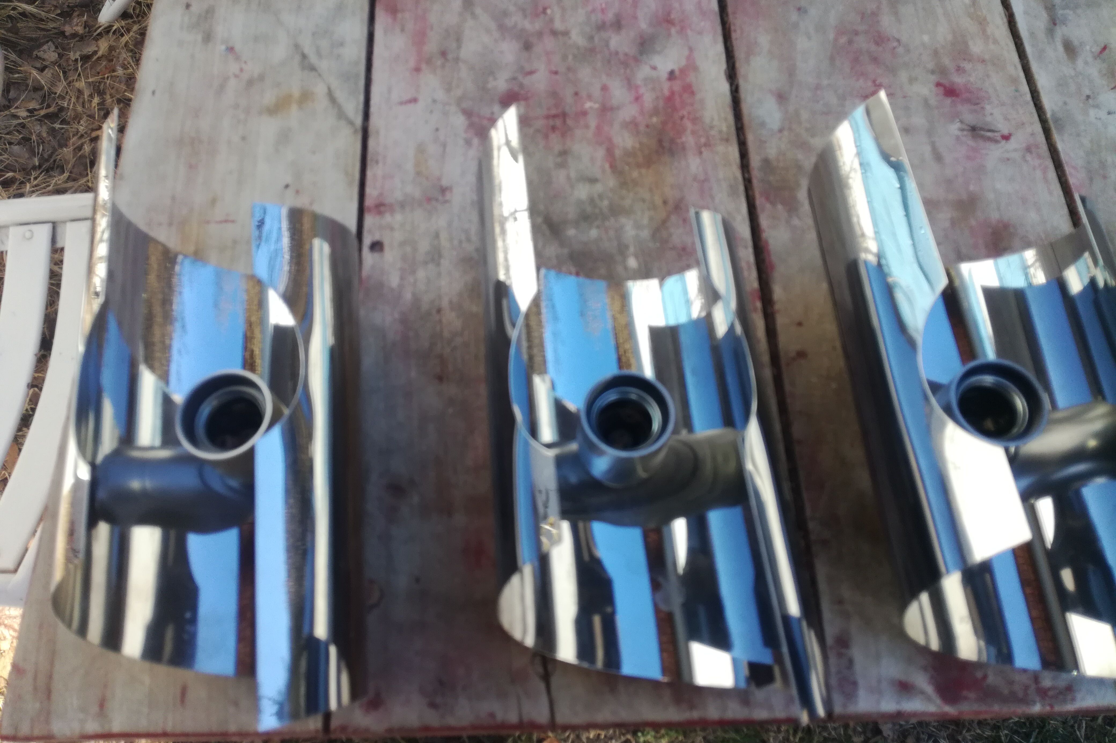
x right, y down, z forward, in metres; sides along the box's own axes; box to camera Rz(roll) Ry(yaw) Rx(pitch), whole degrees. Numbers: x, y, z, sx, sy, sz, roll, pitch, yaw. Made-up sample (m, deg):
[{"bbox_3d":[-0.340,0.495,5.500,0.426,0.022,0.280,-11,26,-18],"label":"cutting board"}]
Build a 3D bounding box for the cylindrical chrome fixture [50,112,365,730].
[{"bbox_3d":[-0.171,0.021,0.451,0.133,0.126,0.314,-5,67,0],"label":"cylindrical chrome fixture"}]

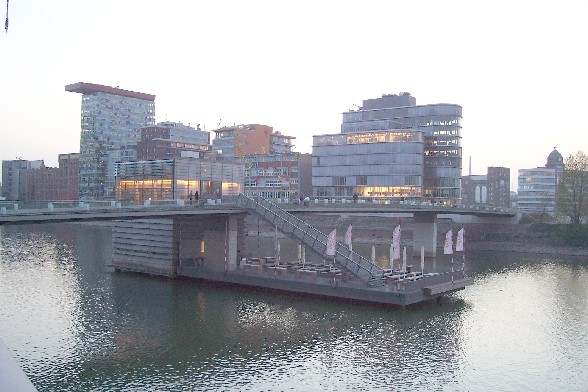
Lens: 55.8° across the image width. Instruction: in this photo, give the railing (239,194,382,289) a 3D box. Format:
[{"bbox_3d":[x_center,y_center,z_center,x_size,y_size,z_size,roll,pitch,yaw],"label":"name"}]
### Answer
[{"bbox_3d":[1.850,4.608,65.164,18.100,9.550,3.200,0,0,33],"label":"railing"}]

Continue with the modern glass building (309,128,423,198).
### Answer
[{"bbox_3d":[28.193,-8.777,202.738,38.570,25.780,18.000,0,0,34],"label":"modern glass building"}]

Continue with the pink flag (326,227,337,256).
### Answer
[{"bbox_3d":[3.897,4.895,58.471,1.000,2.950,0.200,1,0,-6],"label":"pink flag"}]

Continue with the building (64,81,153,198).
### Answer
[{"bbox_3d":[-102.208,-28.015,315.950,13.980,62.550,50.340,0,0,34],"label":"building"}]

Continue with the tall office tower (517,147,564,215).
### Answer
[{"bbox_3d":[135.533,-8.563,305.070,24.000,35.250,22.000,1,0,17],"label":"tall office tower"}]

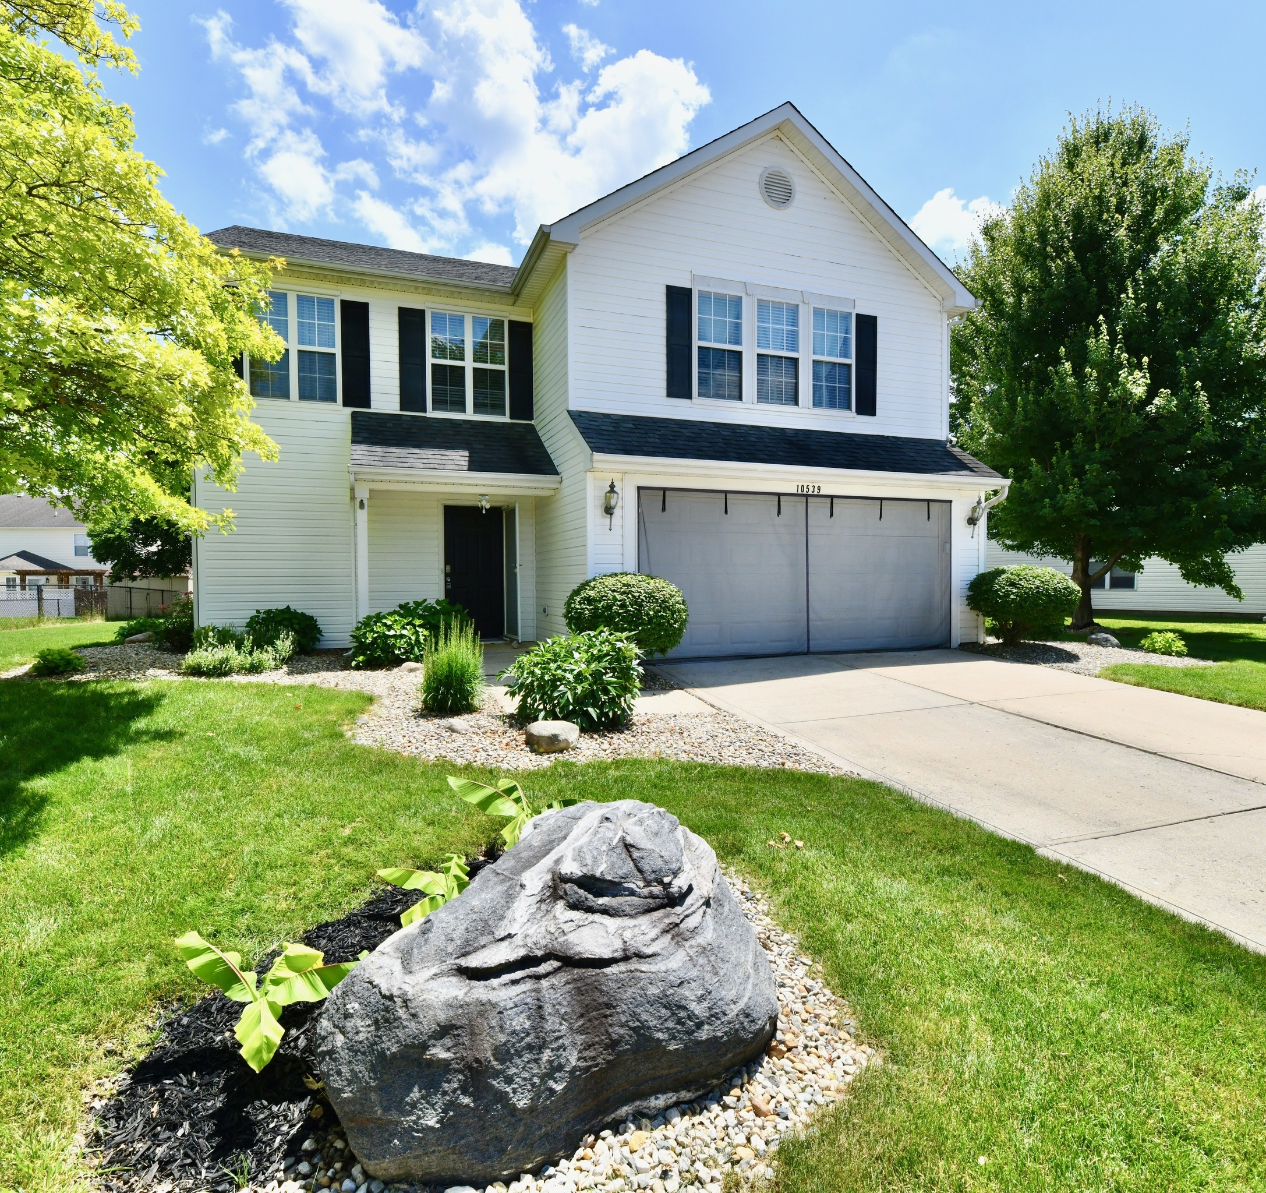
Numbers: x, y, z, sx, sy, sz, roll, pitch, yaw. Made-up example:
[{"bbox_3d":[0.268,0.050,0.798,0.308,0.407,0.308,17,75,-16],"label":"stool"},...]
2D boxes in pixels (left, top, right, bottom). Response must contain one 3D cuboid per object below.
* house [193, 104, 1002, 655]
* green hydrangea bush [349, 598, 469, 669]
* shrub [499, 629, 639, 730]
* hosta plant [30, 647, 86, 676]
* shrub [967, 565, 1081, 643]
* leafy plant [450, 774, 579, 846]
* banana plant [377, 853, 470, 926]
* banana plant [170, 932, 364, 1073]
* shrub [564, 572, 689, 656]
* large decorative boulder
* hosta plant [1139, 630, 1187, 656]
[{"bbox_3d":[-1.582,-3.198,13.628,11.350,7.700,11.800,-1,2,-20],"label":"house"},{"bbox_3d":[-2.914,0.414,9.150,1.450,0.820,1.350,-1,2,-18],"label":"green hydrangea bush"},{"bbox_3d":[-0.515,0.635,5.900,1.150,0.740,1.100,0,1,0],"label":"shrub"},{"bbox_3d":[-6.280,0.710,7.600,0.480,0.310,0.480,-1,2,-20],"label":"hosta plant"},{"bbox_3d":[5.620,0.130,10.000,1.380,1.130,1.350,-1,2,-20],"label":"shrub"},{"bbox_3d":[-0.550,1.067,3.320,0.620,0.380,0.520,0,2,-10],"label":"leafy plant"},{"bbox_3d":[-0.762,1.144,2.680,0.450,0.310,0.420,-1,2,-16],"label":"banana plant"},{"bbox_3d":[-1.035,1.143,1.970,0.520,0.330,0.460,-1,2,-28],"label":"banana plant"},{"bbox_3d":[-0.068,0.296,7.500,1.340,1.050,1.300,0,1,-1],"label":"shrub"},{"bbox_3d":[-0.265,1.025,2.120,1.280,0.650,0.860,-1,2,-24],"label":"large decorative boulder"},{"bbox_3d":[7.370,0.660,9.650,0.530,0.330,0.530,-1,2,-20],"label":"hosta plant"}]

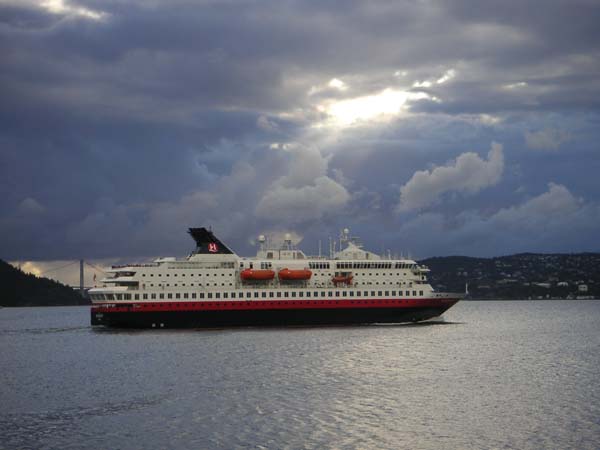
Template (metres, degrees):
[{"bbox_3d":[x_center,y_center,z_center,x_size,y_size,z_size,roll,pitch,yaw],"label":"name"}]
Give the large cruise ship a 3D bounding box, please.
[{"bbox_3d":[-2.349,15.880,423.551,122.800,29.200,19.500,1,-3,-27],"label":"large cruise ship"}]

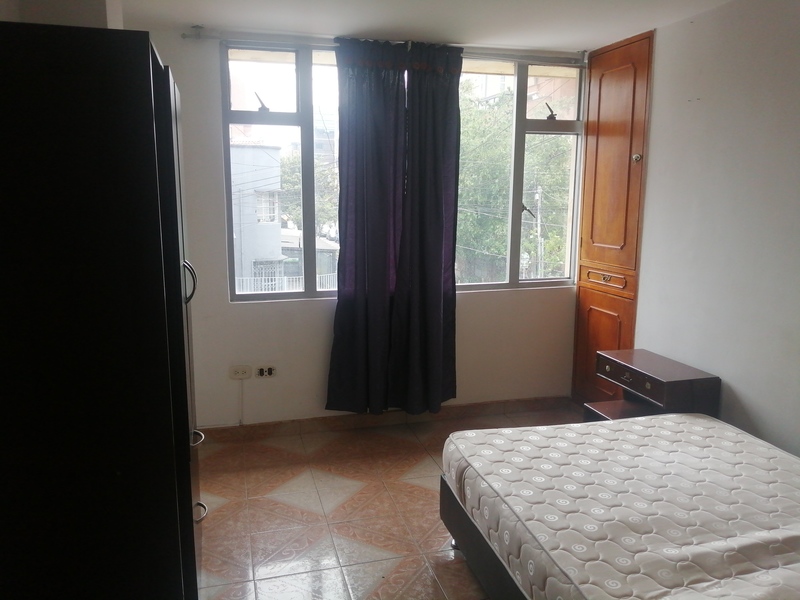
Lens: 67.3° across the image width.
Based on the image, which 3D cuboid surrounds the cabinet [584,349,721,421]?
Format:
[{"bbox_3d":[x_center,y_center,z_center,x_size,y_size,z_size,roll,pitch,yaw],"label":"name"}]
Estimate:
[{"bbox_3d":[1.272,0.619,3.131,0.352,0.588,0.570,-2,10,-16],"label":"cabinet"}]

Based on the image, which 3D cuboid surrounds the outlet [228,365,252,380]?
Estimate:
[{"bbox_3d":[-0.925,0.423,3.495,0.121,0.082,0.015,-2,10,-16],"label":"outlet"}]

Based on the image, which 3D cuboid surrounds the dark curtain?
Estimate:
[{"bbox_3d":[-0.035,-0.378,3.520,0.794,2.112,0.155,-2,10,-16],"label":"dark curtain"}]

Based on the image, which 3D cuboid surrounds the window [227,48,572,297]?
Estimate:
[{"bbox_3d":[0.101,-0.731,3.626,2.208,1.401,0.085,-2,10,-16],"label":"window"}]

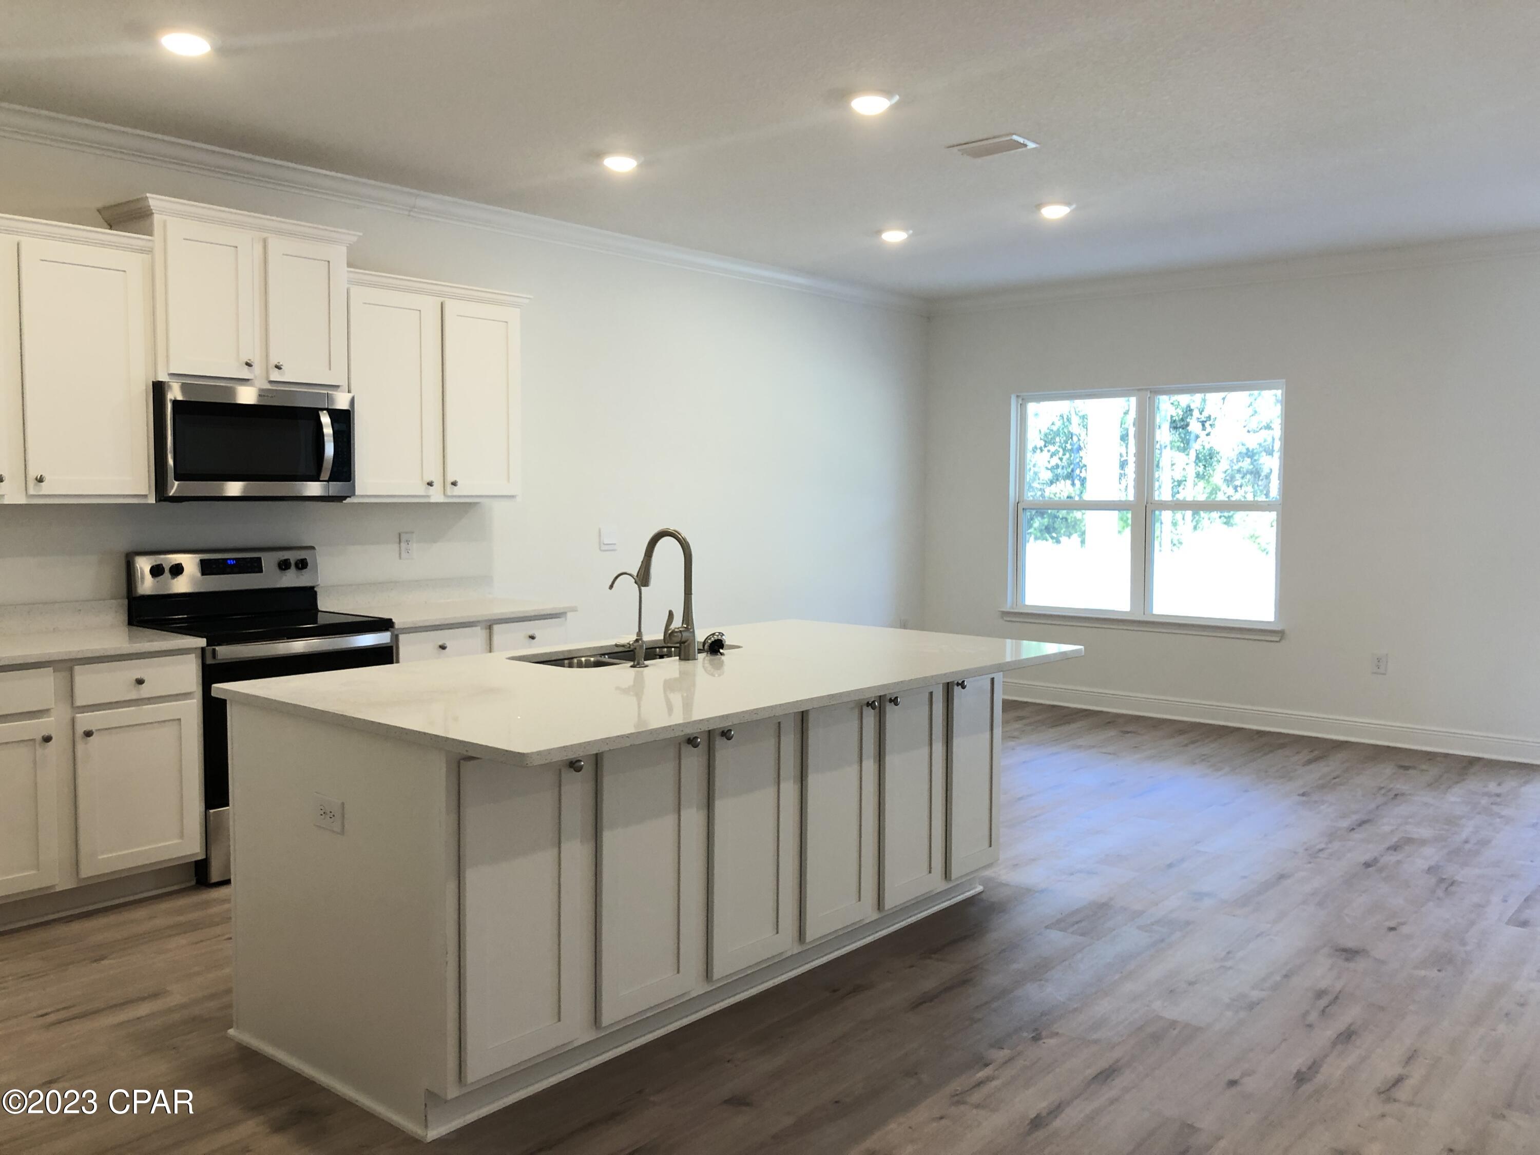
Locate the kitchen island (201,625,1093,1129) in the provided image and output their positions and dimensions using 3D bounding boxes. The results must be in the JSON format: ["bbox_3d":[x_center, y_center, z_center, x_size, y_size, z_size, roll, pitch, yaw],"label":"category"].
[{"bbox_3d":[-0.196,0.710,3.769,1.292,0.909,2.372,3,5,40],"label":"kitchen island"}]

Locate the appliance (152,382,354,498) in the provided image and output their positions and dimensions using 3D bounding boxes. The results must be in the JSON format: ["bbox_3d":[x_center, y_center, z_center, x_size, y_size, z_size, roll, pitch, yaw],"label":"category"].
[{"bbox_3d":[-2.076,-0.518,4.914,0.419,0.428,0.763,3,5,40],"label":"appliance"}]

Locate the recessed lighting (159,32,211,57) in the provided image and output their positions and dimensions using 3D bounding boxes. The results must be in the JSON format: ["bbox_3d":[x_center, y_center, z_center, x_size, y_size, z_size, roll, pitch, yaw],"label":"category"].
[{"bbox_3d":[-1.736,-1.585,3.705,0.160,0.030,0.160,0,4,0],"label":"recessed lighting"}]

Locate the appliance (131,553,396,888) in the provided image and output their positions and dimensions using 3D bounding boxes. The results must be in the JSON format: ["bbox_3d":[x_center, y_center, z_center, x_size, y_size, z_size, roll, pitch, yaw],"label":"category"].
[{"bbox_3d":[-1.970,0.492,4.887,0.686,1.186,0.762,3,5,40],"label":"appliance"}]

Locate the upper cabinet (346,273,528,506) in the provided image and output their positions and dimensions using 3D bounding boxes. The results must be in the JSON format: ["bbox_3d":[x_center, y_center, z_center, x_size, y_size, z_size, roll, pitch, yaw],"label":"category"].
[{"bbox_3d":[-1.549,-0.811,5.569,0.348,0.955,0.943,3,5,40],"label":"upper cabinet"}]

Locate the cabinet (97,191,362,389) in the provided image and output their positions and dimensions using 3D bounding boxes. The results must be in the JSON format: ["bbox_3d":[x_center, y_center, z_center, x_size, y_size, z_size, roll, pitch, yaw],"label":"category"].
[{"bbox_3d":[-2.083,-1.059,4.879,0.407,0.647,0.847,3,5,40],"label":"cabinet"}]

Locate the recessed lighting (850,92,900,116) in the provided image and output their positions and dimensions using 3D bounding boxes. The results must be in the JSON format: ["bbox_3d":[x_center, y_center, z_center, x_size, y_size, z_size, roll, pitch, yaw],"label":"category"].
[{"bbox_3d":[0.350,-1.612,4.242,0.160,0.030,0.160,0,4,0],"label":"recessed lighting"}]

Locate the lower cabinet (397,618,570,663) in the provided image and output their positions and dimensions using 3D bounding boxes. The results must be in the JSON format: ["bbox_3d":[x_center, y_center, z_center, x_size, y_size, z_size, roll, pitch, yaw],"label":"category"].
[{"bbox_3d":[-1.451,0.614,5.563,0.631,0.861,0.917,3,5,40],"label":"lower cabinet"}]

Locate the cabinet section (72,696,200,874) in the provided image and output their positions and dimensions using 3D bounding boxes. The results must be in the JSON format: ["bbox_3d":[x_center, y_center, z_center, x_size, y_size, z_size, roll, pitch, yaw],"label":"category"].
[{"bbox_3d":[-2.163,0.716,4.265,0.025,0.545,0.402,3,5,40],"label":"cabinet section"}]

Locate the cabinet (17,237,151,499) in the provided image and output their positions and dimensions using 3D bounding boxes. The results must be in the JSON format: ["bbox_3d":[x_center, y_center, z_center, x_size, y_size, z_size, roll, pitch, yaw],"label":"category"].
[{"bbox_3d":[-2.509,-0.718,4.468,0.322,0.872,0.422,3,5,40],"label":"cabinet"}]

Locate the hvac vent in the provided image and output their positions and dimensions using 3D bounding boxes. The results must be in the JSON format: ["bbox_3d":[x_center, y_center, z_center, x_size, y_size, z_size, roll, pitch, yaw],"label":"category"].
[{"bbox_3d":[0.852,-1.649,4.758,0.294,0.020,0.204,3,5,40],"label":"hvac vent"}]

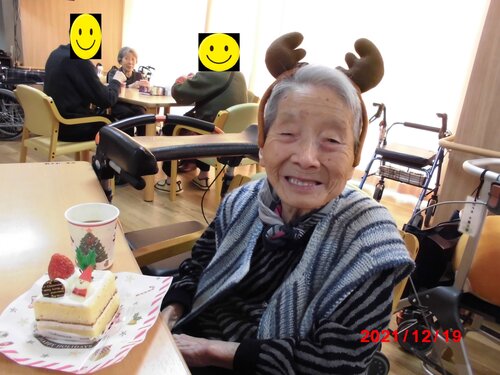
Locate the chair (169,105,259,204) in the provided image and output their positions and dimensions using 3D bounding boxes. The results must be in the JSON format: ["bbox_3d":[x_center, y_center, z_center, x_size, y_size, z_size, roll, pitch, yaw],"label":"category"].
[{"bbox_3d":[-0.213,-0.257,2.864,0.510,0.770,0.540,17,20,32],"label":"chair"}]

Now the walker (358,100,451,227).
[{"bbox_3d":[1.165,-0.190,2.922,0.590,0.870,0.590,-6,20,-33],"label":"walker"}]

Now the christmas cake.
[{"bbox_3d":[-0.191,0.113,0.420,0.065,0.078,0.068,6,17,1],"label":"christmas cake"}]

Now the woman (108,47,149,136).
[{"bbox_3d":[-1.181,-0.817,3.764,0.700,1.130,0.460,19,22,38],"label":"woman"}]

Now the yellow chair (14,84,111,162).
[{"bbox_3d":[-1.350,-0.332,2.737,0.540,0.770,0.510,19,21,37],"label":"yellow chair"}]

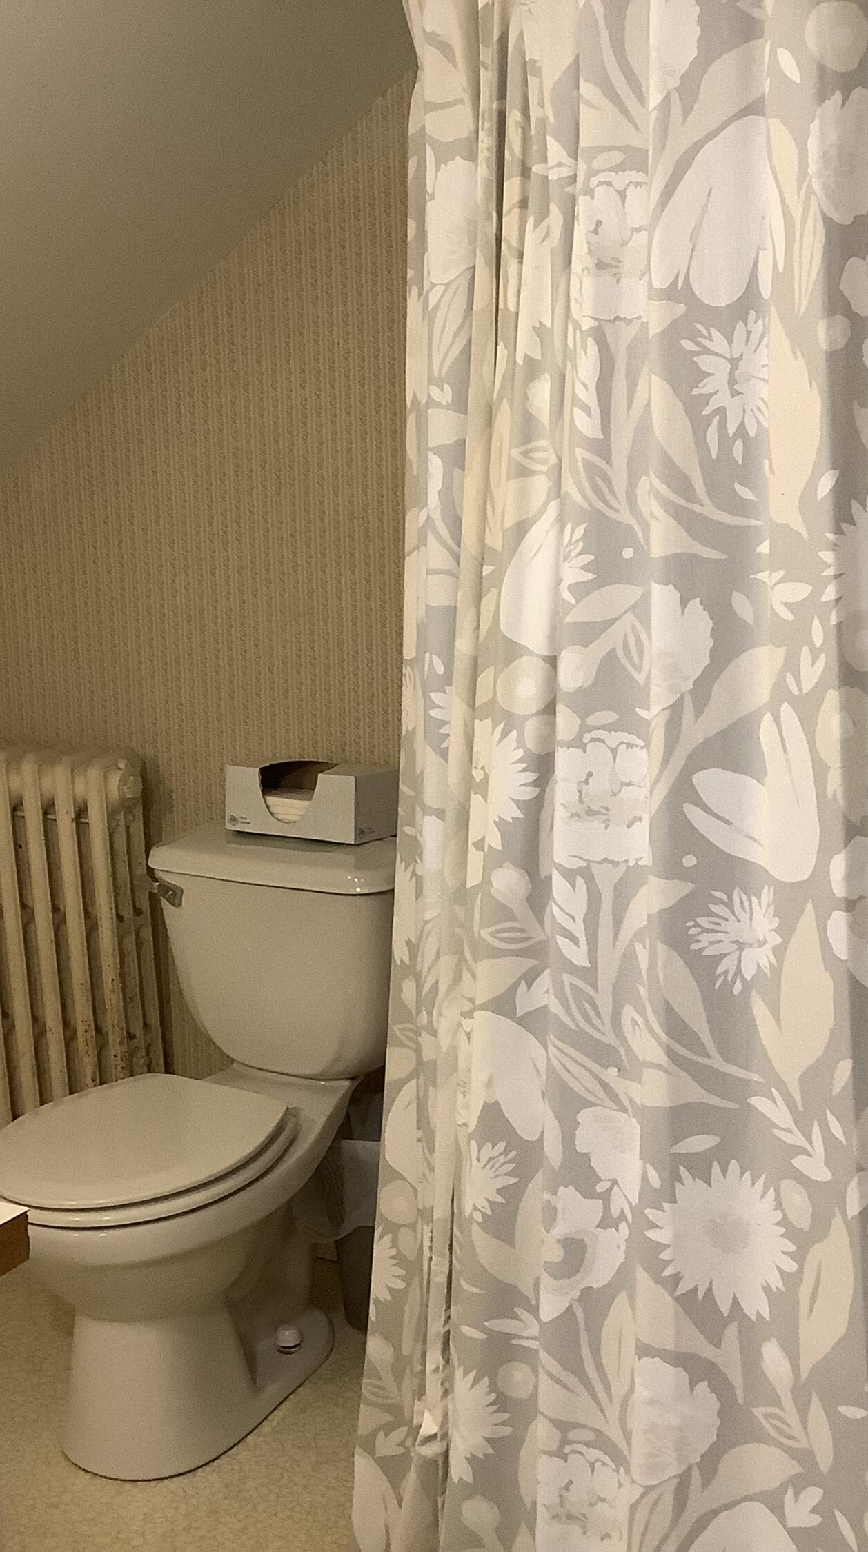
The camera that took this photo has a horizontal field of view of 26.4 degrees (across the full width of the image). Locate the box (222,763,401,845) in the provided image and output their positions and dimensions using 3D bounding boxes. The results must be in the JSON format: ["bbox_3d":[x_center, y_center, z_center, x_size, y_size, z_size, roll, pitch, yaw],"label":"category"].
[{"bbox_3d":[-0.178,0.036,2.768,0.230,0.097,0.122,5,11,31],"label":"box"}]

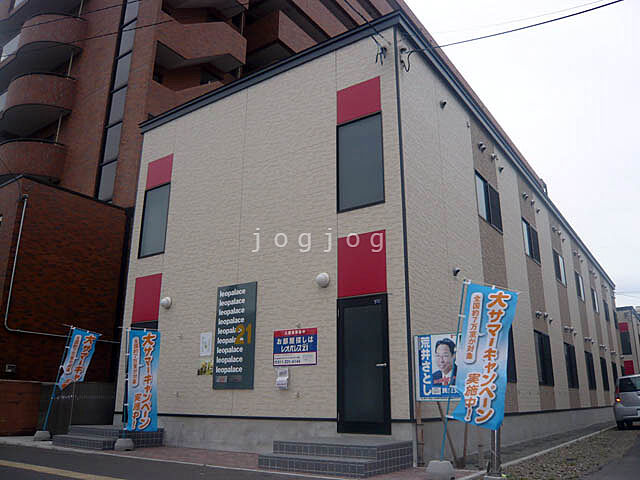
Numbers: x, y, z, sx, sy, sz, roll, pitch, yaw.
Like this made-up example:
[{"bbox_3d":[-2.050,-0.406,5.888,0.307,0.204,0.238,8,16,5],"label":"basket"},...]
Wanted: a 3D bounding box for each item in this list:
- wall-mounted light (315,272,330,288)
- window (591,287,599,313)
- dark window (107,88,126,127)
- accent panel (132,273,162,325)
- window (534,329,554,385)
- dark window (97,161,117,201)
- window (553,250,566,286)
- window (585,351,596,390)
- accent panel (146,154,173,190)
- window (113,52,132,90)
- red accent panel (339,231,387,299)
[{"bbox_3d":[0.041,0.655,8.377,0.230,0.240,0.150,-11,-20,34],"label":"wall-mounted light"},{"bbox_3d":[12.338,2.725,23.218,0.090,0.981,1.512,-11,-20,34],"label":"window"},{"bbox_3d":[-7.228,-4.728,18.401,0.995,1.388,0.100,-11,-20,34],"label":"dark window"},{"bbox_3d":[-3.769,1.271,11.268,0.912,0.989,0.060,-11,-20,34],"label":"accent panel"},{"bbox_3d":[6.071,3.226,13.985,0.100,1.402,1.680,-11,-20,34],"label":"window"},{"bbox_3d":[-7.229,-1.962,17.562,0.966,1.436,0.100,-11,-20,34],"label":"dark window"},{"bbox_3d":[8.112,0.971,17.519,0.090,1.048,1.613,-11,-20,34],"label":"window"},{"bbox_3d":[10.341,5.003,19.750,0.100,1.397,1.680,-11,-20,34],"label":"window"},{"bbox_3d":[-3.753,-1.584,12.133,0.912,0.696,0.060,-11,-20,34],"label":"accent panel"},{"bbox_3d":[-7.178,-6.118,18.854,0.874,1.420,0.100,-11,-20,34],"label":"window"},{"bbox_3d":[0.666,0.389,8.330,0.913,1.014,0.050,-11,-20,34],"label":"red accent panel"}]

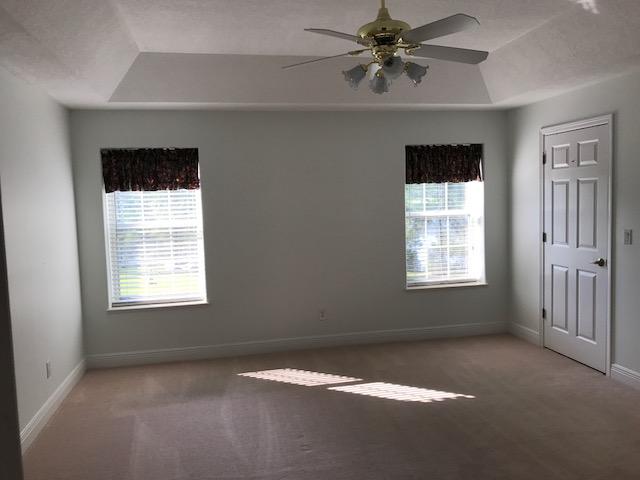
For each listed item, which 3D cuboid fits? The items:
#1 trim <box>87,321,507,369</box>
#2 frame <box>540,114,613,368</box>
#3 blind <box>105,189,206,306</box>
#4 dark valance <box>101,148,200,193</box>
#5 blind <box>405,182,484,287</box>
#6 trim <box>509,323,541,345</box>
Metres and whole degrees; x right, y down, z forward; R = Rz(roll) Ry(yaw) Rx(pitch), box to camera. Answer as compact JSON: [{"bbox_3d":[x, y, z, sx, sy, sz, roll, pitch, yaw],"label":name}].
[{"bbox_3d":[-0.053,1.059,5.247,4.344,0.135,0.022,-3,4,-12],"label":"trim"},{"bbox_3d":[2.279,0.032,4.617,0.101,2.139,0.957,-3,4,-12],"label":"frame"},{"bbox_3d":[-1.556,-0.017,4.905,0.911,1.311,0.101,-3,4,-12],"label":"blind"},{"bbox_3d":[-1.569,-0.657,4.838,0.881,0.397,0.081,-3,4,-12],"label":"dark valance"},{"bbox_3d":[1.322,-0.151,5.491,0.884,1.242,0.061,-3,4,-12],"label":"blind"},{"bbox_3d":[2.116,0.982,5.420,0.022,0.135,0.551,-3,4,-12],"label":"trim"}]

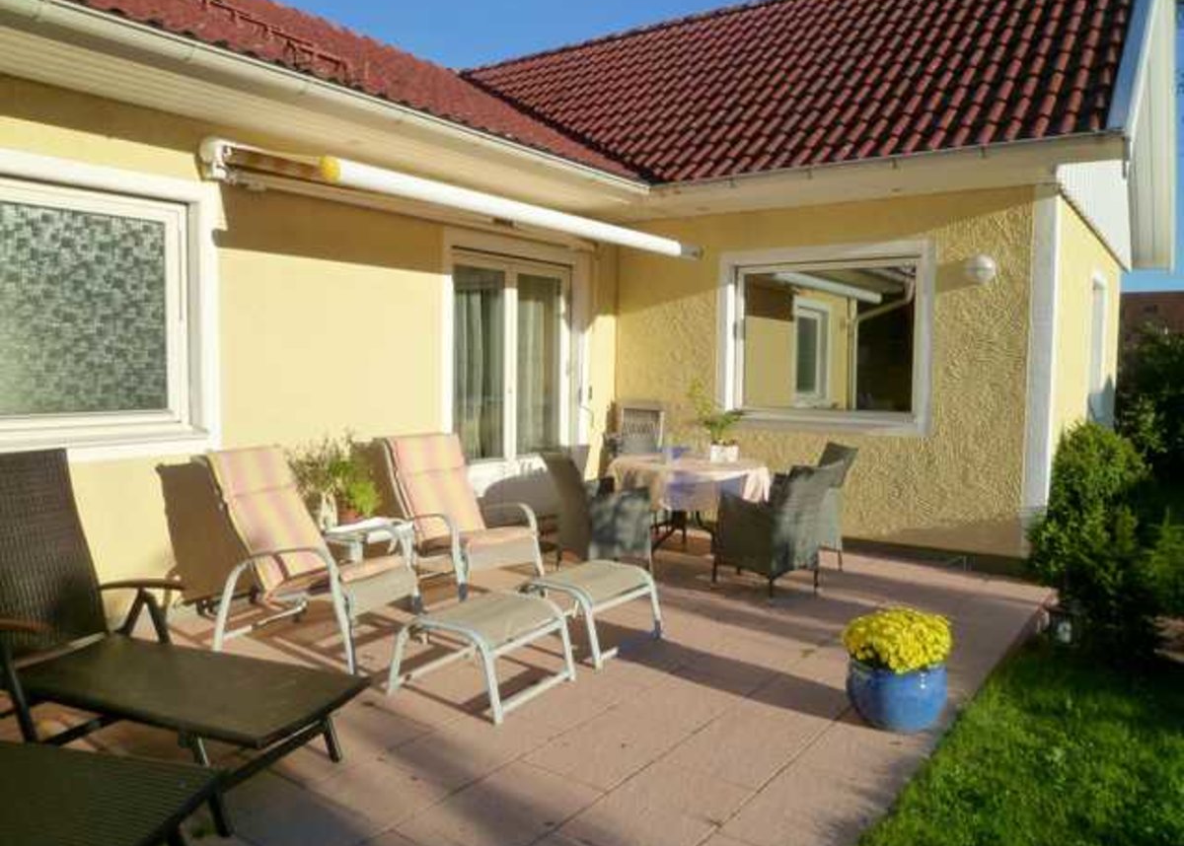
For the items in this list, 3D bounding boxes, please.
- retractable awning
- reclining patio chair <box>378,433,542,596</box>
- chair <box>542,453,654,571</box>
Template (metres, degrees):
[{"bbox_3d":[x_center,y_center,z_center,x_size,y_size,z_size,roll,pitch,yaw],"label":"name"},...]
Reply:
[{"bbox_3d":[-0.649,-1.422,5.780,1.029,0.319,3.712,3,5,36],"label":"retractable awning"},{"bbox_3d":[-0.850,0.577,5.551,0.803,0.964,0.672,4,5,36],"label":"reclining patio chair"},{"bbox_3d":[0.068,0.623,5.889,0.613,0.847,0.540,-2,5,-31],"label":"chair"}]

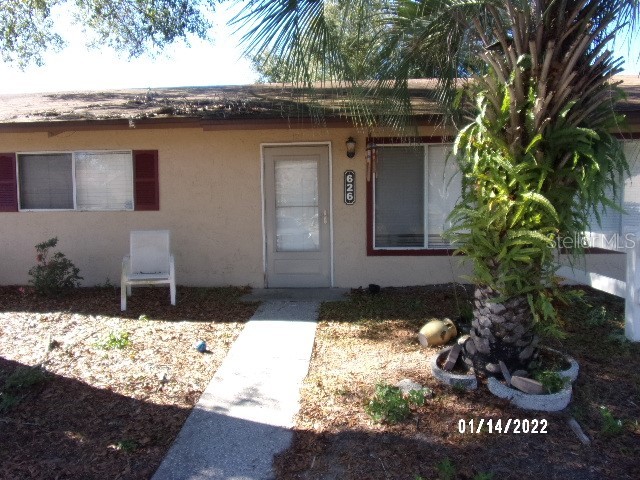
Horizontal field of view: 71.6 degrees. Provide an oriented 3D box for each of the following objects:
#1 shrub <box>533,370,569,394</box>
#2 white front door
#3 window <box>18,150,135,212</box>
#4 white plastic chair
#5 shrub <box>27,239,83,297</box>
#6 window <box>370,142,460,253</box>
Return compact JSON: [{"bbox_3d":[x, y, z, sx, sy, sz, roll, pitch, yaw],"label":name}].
[{"bbox_3d":[2.052,1.277,3.950,0.290,0.220,0.270,-1,4,3],"label":"shrub"},{"bbox_3d":[-0.333,-0.359,6.499,1.051,2.106,0.090,-1,4,3],"label":"white front door"},{"bbox_3d":[-3.632,-0.875,6.611,1.780,0.895,0.100,-1,4,3],"label":"window"},{"bbox_3d":[-2.366,0.393,6.120,0.660,0.970,0.680,-2,4,-17],"label":"white plastic chair"},{"bbox_3d":[-3.827,0.398,6.420,0.680,0.800,0.580,-1,4,3],"label":"shrub"},{"bbox_3d":[1.464,-0.620,6.402,1.458,1.566,0.100,-1,4,3],"label":"window"}]

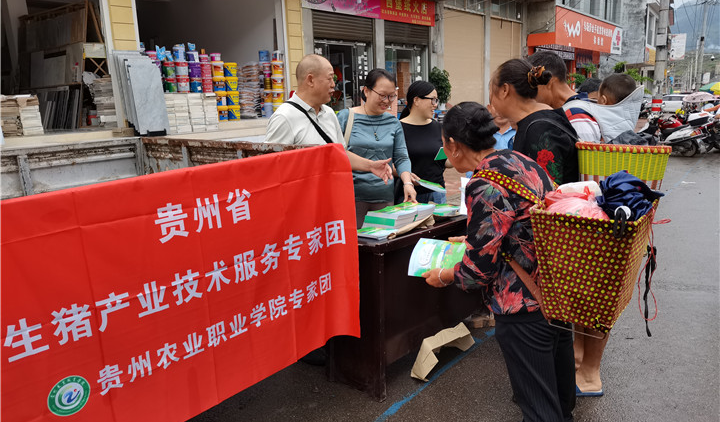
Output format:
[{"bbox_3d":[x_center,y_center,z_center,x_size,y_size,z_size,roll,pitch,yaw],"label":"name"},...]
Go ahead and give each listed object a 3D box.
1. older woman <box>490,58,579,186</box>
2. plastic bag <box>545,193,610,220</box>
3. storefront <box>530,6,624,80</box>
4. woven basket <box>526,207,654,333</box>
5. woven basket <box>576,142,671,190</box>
[{"bbox_3d":[0.865,0.094,2.500,0.540,1.560,0.460,6,14,34],"label":"older woman"},{"bbox_3d":[0.747,0.002,1.856,0.220,0.130,0.200,7,15,39],"label":"plastic bag"},{"bbox_3d":[9.598,-6.556,24.404,1.800,4.035,9.760,7,15,38],"label":"storefront"},{"bbox_3d":[0.838,0.173,1.934,0.350,0.420,0.390,7,15,39],"label":"woven basket"},{"bbox_3d":[1.177,-0.093,2.382,0.360,0.410,0.370,6,15,35],"label":"woven basket"}]

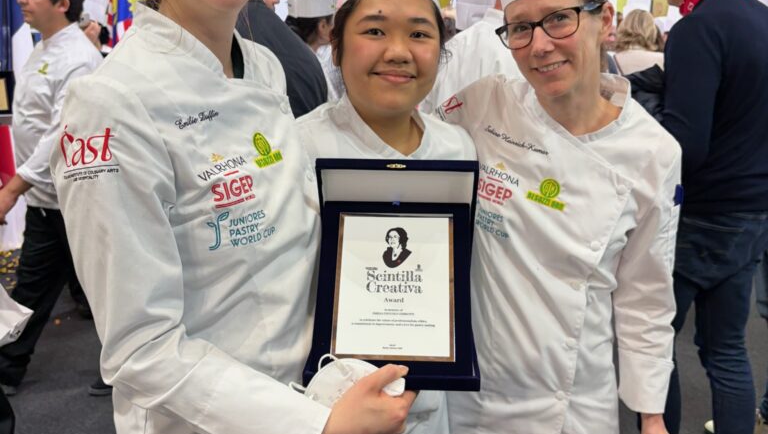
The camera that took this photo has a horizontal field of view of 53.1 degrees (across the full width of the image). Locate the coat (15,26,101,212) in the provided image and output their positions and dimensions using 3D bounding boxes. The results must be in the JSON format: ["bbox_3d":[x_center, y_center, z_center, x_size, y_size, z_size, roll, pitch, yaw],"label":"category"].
[{"bbox_3d":[-1.265,-0.388,3.000,0.340,0.730,0.480,-6,13,-32],"label":"coat"}]

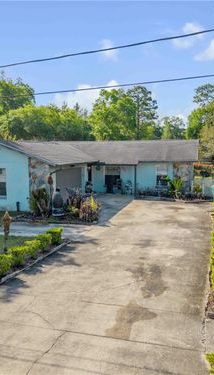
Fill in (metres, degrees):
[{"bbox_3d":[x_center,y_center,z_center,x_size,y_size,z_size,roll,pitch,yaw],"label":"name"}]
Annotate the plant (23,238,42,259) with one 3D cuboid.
[{"bbox_3d":[-2.327,1.927,10.876,0.520,0.520,0.500,0,6,0],"label":"plant"}]

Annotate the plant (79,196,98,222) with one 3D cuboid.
[{"bbox_3d":[-0.849,0.972,16.097,0.800,1.150,0.800,1,8,18],"label":"plant"}]

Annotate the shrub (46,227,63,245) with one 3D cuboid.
[{"bbox_3d":[-1.877,1.701,12.674,0.600,0.620,0.580,-1,7,0],"label":"shrub"}]

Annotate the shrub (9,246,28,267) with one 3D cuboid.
[{"bbox_3d":[-2.637,2.027,10.294,0.420,0.500,0.420,3,7,20],"label":"shrub"}]

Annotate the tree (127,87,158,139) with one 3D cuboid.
[{"bbox_3d":[6.348,-11.125,62.840,4.900,13.774,4.700,2,7,17],"label":"tree"}]

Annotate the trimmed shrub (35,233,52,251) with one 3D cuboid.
[{"bbox_3d":[-2.074,1.865,11.476,0.550,0.520,0.500,2,6,17],"label":"trimmed shrub"}]

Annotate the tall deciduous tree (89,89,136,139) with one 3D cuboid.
[{"bbox_3d":[0.799,-8.559,50.699,6.490,11.238,6.490,1,8,18],"label":"tall deciduous tree"}]

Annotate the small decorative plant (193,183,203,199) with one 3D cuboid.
[{"bbox_3d":[6.151,0.206,23.242,0.620,1.000,0.600,2,7,17],"label":"small decorative plant"}]

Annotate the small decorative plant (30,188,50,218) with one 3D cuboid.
[{"bbox_3d":[-3.419,0.798,17.489,0.950,1.400,0.900,0,6,0],"label":"small decorative plant"}]

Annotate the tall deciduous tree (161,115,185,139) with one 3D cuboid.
[{"bbox_3d":[15.409,-11.537,80.579,5.307,9.304,5.307,1,8,18],"label":"tall deciduous tree"}]

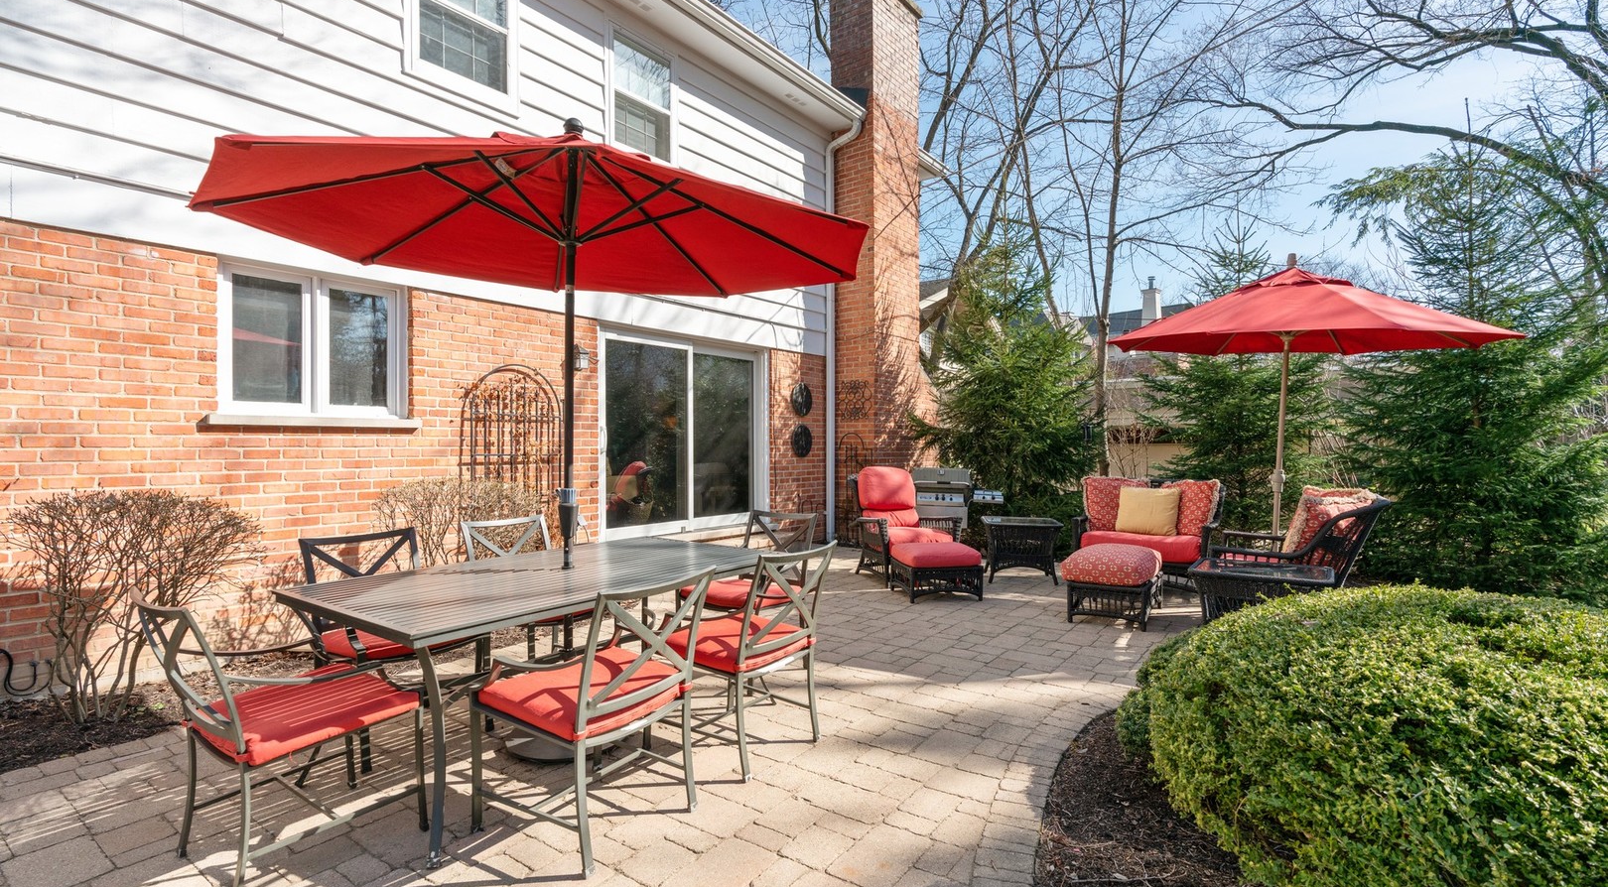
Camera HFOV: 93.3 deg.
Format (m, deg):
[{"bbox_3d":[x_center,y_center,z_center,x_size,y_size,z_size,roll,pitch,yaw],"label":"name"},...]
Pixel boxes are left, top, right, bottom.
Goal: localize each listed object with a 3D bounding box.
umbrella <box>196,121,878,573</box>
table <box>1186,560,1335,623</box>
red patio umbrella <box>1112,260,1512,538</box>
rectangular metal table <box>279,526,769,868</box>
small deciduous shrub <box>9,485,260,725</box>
[{"bbox_3d":[-1.040,-0.065,3.390,2.720,2.760,2.720,0,0,36],"label":"umbrella"},{"bbox_3d":[2.843,1.072,4.709,0.720,0.580,0.660,0,0,33],"label":"table"},{"bbox_3d":[3.870,-0.110,6.100,2.720,2.810,2.720,0,0,36],"label":"red patio umbrella"},{"bbox_3d":[-1.035,0.941,3.375,1.106,0.752,1.934,0,0,37],"label":"rectangular metal table"},{"bbox_3d":[-3.320,0.800,3.820,0.920,1.120,1.000,0,0,36],"label":"small deciduous shrub"}]

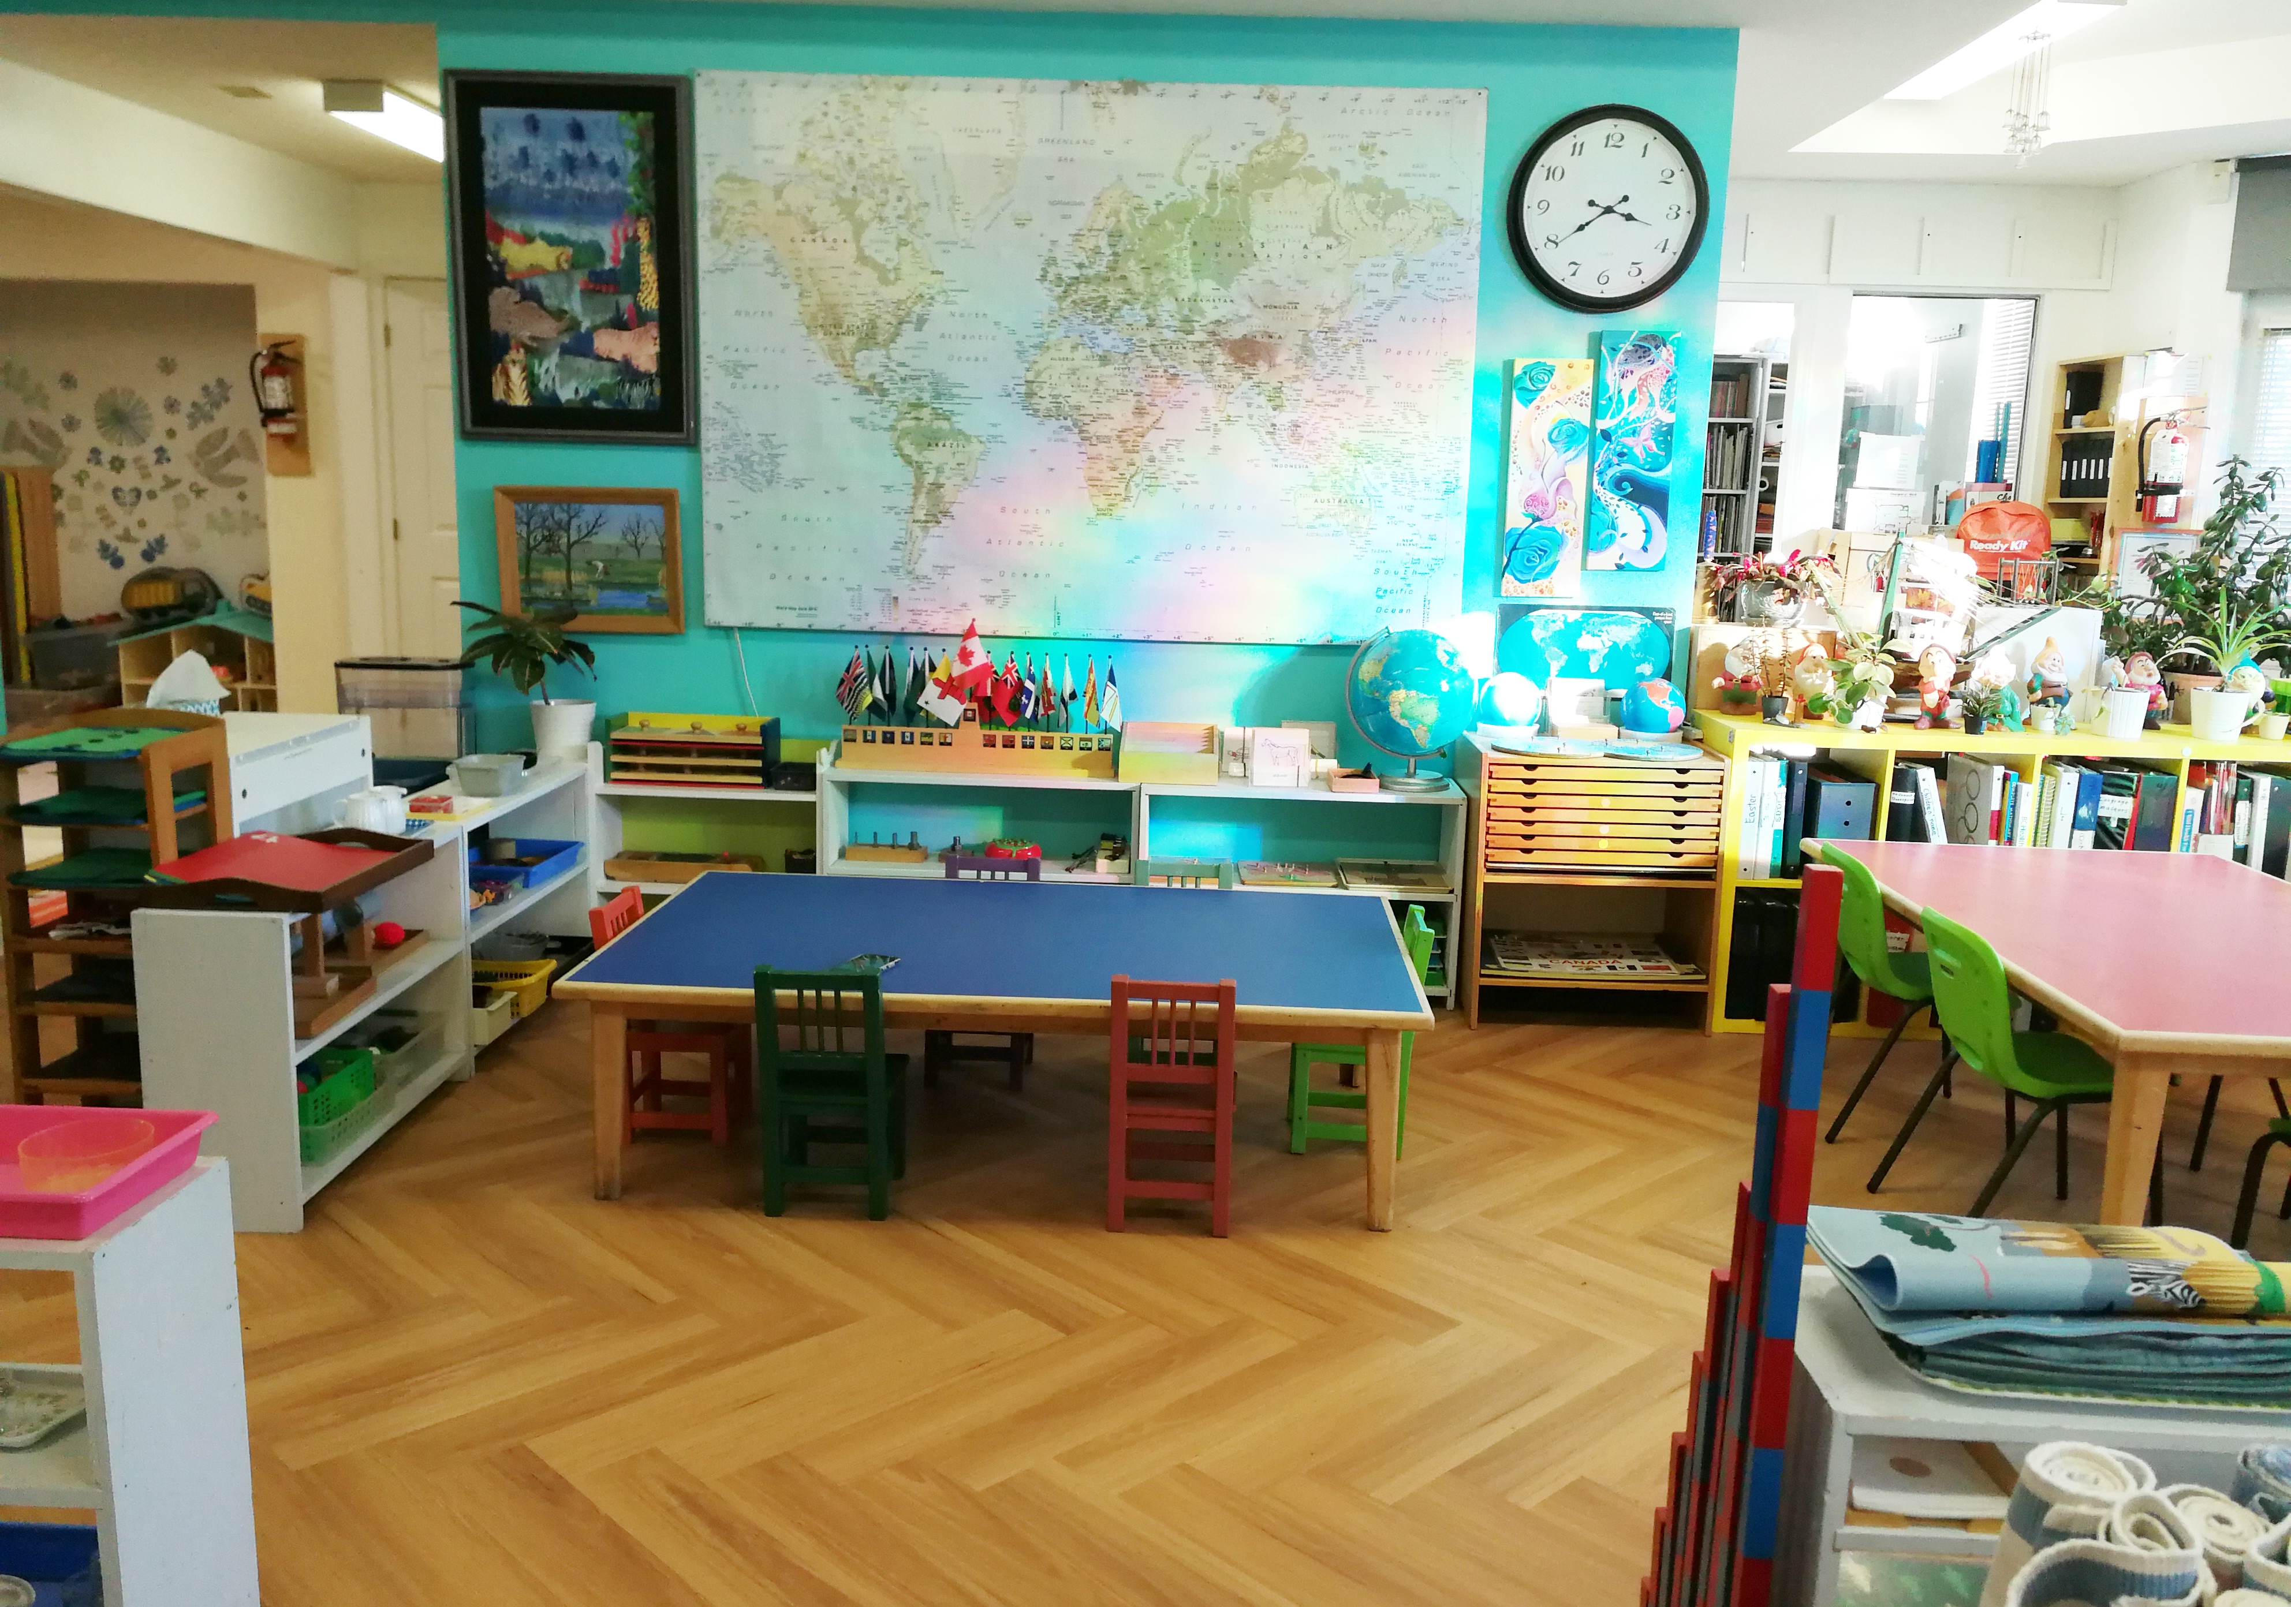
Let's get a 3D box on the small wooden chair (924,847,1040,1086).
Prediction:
[{"bbox_3d":[-0.366,0.380,4.041,0.228,0.470,0.272,2,10,3],"label":"small wooden chair"}]

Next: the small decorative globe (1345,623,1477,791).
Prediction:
[{"bbox_3d":[0.700,-0.252,4.699,0.350,0.421,0.320,2,10,3],"label":"small decorative globe"}]

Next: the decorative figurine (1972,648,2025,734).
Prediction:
[{"bbox_3d":[2.128,-0.283,4.462,0.130,0.210,0.120,5,11,19],"label":"decorative figurine"}]

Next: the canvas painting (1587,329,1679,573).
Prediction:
[{"bbox_3d":[1.282,-0.921,4.695,0.203,0.614,0.030,2,10,3],"label":"canvas painting"}]

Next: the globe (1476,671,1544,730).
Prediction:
[{"bbox_3d":[0.943,-0.264,4.636,0.160,0.165,0.160,2,10,1],"label":"globe"}]

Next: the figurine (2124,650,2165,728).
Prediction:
[{"bbox_3d":[2.586,-0.296,4.631,0.125,0.197,0.105,2,10,3],"label":"figurine"}]

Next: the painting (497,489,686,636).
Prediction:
[{"bbox_3d":[-1.468,-0.642,4.721,0.490,0.375,0.025,2,10,1],"label":"painting"}]

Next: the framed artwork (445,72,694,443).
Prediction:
[{"bbox_3d":[-1.515,-1.438,4.752,0.649,0.935,0.030,2,10,3],"label":"framed artwork"}]

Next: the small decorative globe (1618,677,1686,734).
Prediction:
[{"bbox_3d":[1.340,-0.247,4.707,0.176,0.164,0.176,2,10,3],"label":"small decorative globe"}]

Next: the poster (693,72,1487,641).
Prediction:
[{"bbox_3d":[-0.161,-1.160,4.734,2.053,1.425,0.020,2,10,3],"label":"poster"}]

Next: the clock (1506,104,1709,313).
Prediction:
[{"bbox_3d":[1.186,-1.522,4.582,0.506,0.506,0.050,2,10,3],"label":"clock"}]

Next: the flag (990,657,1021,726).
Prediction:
[{"bbox_3d":[-0.370,-0.300,4.768,0.081,0.193,0.040,2,10,3],"label":"flag"}]

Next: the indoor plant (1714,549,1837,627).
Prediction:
[{"bbox_3d":[1.683,-0.580,4.785,0.310,0.200,0.280,2,10,1],"label":"indoor plant"}]

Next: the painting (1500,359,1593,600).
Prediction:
[{"bbox_3d":[1.044,-0.841,4.623,0.203,0.610,0.033,2,10,1],"label":"painting"}]

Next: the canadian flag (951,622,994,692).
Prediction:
[{"bbox_3d":[-0.446,-0.379,4.618,0.100,0.180,0.040,2,10,1],"label":"canadian flag"}]

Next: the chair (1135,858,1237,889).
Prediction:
[{"bbox_3d":[0.079,0.394,4.035,0.228,0.470,0.272,2,10,3],"label":"chair"}]

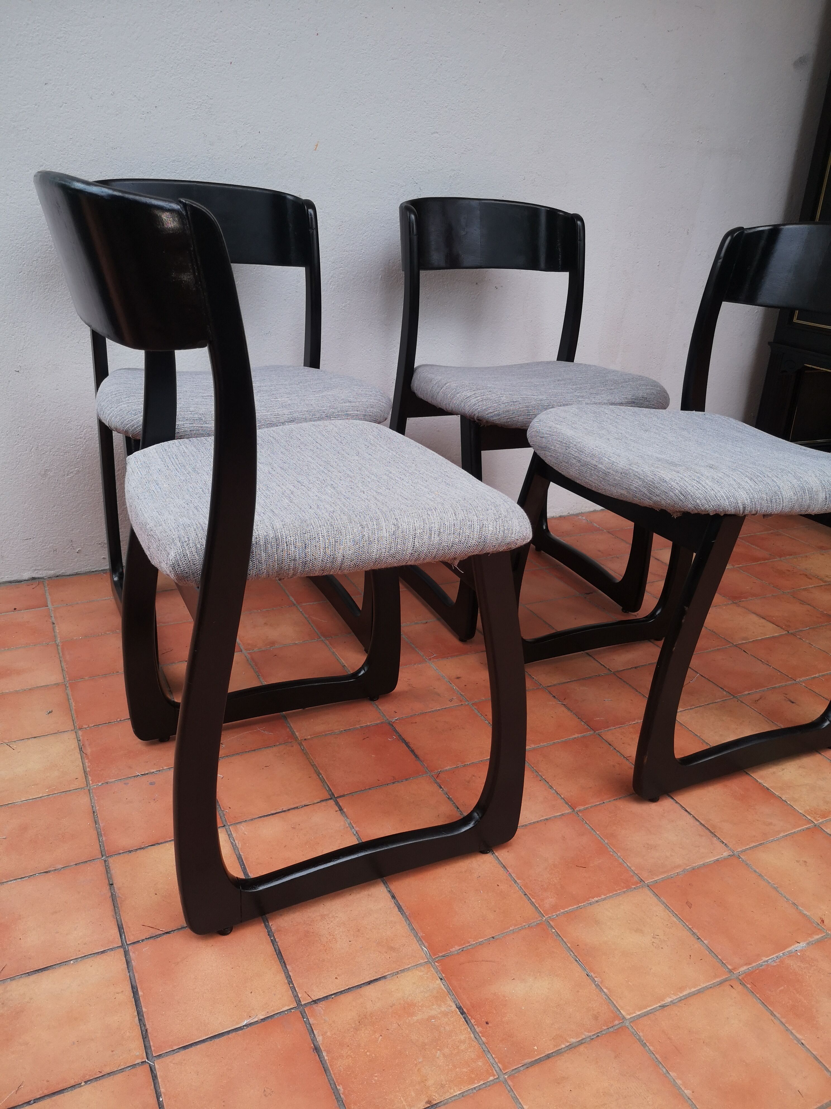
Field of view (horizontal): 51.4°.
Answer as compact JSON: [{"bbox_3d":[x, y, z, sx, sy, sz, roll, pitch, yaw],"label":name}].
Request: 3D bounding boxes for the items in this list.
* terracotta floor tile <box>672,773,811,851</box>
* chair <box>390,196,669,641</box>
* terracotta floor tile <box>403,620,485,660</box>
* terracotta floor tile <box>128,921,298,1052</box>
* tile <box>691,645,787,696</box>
[{"bbox_3d":[0.466,0.370,1.259,0.149,0.012,0.147,-7,25,-25],"label":"terracotta floor tile"},{"bbox_3d":[0.208,-0.303,1.800,0.450,0.802,0.497,-7,24,-24],"label":"chair"},{"bbox_3d":[0.062,0.168,1.704,0.147,0.012,0.147,-8,25,-25],"label":"terracotta floor tile"},{"bbox_3d":[-0.221,0.458,0.933,0.149,0.012,0.147,-7,25,-25],"label":"terracotta floor tile"},{"bbox_3d":[0.610,0.224,1.650,0.147,0.012,0.147,-8,25,-25],"label":"tile"}]

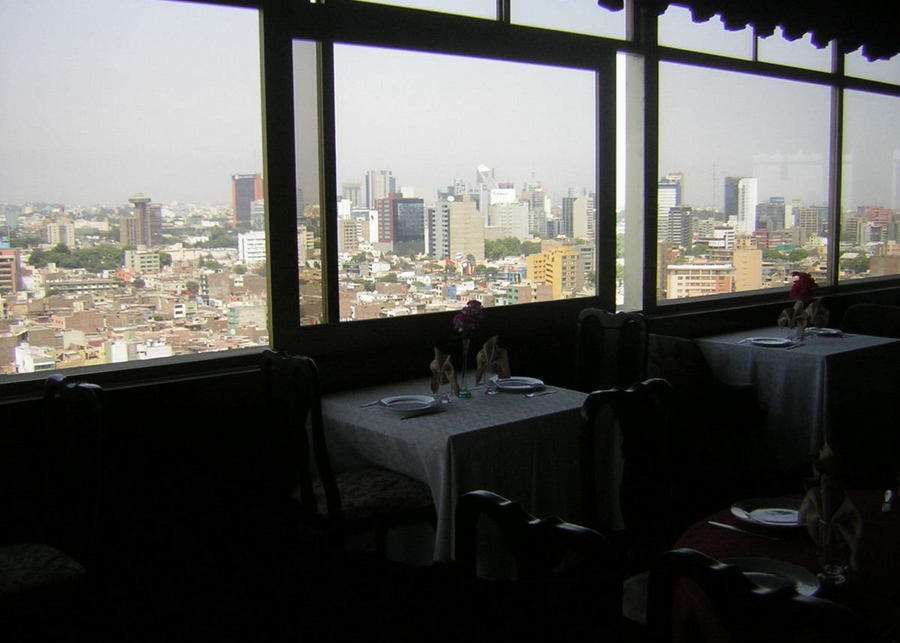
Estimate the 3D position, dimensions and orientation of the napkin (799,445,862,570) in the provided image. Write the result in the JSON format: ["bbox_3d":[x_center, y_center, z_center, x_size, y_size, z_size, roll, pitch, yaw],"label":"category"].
[{"bbox_3d":[0.922,0.451,2.267,0.155,0.287,0.130,3,8,23],"label":"napkin"}]

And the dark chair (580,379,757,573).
[{"bbox_3d":[0.797,0.756,3.033,0.510,1.050,0.570,-7,10,-43],"label":"dark chair"}]

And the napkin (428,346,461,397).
[{"bbox_3d":[-0.025,0.232,4.335,0.148,0.227,0.120,-1,7,0],"label":"napkin"}]

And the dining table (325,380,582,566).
[{"bbox_3d":[0.070,0.729,4.467,1.000,0.760,1.030,-6,9,-38],"label":"dining table"}]

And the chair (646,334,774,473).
[{"bbox_3d":[1.495,0.488,5.721,0.640,0.880,0.540,-7,10,-40],"label":"chair"}]

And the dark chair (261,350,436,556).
[{"bbox_3d":[-0.394,0.653,3.915,0.570,1.050,0.510,-6,9,-37],"label":"dark chair"}]

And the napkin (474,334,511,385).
[{"bbox_3d":[0.206,0.184,4.531,0.174,0.237,0.130,0,7,3],"label":"napkin"}]

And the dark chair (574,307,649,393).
[{"bbox_3d":[0.695,0.506,4.976,0.560,1.050,0.500,-7,10,-42],"label":"dark chair"}]

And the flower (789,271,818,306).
[{"bbox_3d":[2.264,-0.211,5.995,0.192,0.231,0.170,2,8,20],"label":"flower"}]

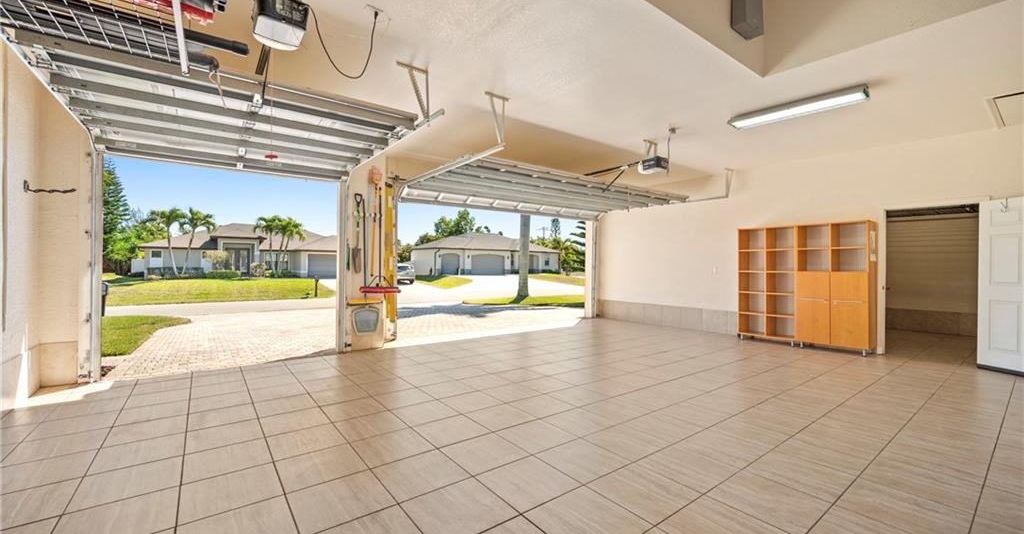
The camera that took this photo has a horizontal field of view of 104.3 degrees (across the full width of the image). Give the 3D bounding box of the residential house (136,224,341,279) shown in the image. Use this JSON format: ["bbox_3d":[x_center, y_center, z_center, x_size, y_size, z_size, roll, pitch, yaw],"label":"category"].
[{"bbox_3d":[-24.105,-1.653,39.275,17.400,5.420,13.200,0,0,-37],"label":"residential house"}]

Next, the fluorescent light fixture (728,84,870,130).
[{"bbox_3d":[3.098,-1.725,4.354,0.300,0.075,1.230,0,0,-41],"label":"fluorescent light fixture"}]

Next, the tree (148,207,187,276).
[{"bbox_3d":[-24.918,-1.717,28.802,2.440,5.020,2.440,0,0,-37],"label":"tree"}]

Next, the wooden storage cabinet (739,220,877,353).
[{"bbox_3d":[4.556,0.303,6.289,0.380,1.888,1.726,0,0,-37],"label":"wooden storage cabinet"}]

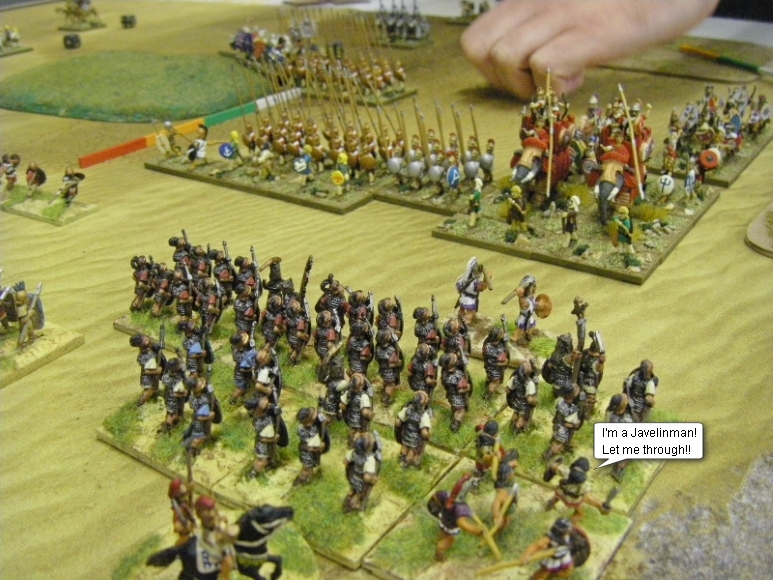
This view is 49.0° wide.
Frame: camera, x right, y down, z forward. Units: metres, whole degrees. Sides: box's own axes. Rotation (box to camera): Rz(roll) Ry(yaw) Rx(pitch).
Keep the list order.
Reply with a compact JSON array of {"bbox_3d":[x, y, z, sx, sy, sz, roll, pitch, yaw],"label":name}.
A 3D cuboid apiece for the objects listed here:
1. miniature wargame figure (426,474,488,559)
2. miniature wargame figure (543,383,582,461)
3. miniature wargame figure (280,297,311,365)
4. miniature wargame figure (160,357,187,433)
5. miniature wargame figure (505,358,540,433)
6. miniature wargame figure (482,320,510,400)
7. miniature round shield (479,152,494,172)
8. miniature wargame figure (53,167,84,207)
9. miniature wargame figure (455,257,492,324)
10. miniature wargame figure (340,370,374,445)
[{"bbox_3d":[0.013,0.044,0.164,0.012,0.017,0.009,12,31,26],"label":"miniature wargame figure"},{"bbox_3d":[0.040,0.030,0.193,0.009,0.019,0.008,20,34,37],"label":"miniature wargame figure"},{"bbox_3d":[-0.025,0.011,0.234,0.008,0.018,0.008,13,30,26],"label":"miniature wargame figure"},{"bbox_3d":[-0.051,0.026,0.206,0.006,0.019,0.006,22,35,39],"label":"miniature wargame figure"},{"bbox_3d":[0.032,0.025,0.201,0.007,0.019,0.006,14,31,30],"label":"miniature wargame figure"},{"bbox_3d":[0.028,0.017,0.215,0.008,0.021,0.008,17,32,32],"label":"miniature wargame figure"},{"bbox_3d":[0.043,-0.054,0.363,0.007,0.007,0.002,17,32,33],"label":"miniature round shield"},{"bbox_3d":[-0.133,-0.044,0.356,0.009,0.015,0.009,12,30,27],"label":"miniature wargame figure"},{"bbox_3d":[0.026,0.000,0.250,0.009,0.020,0.007,13,30,28],"label":"miniature wargame figure"},{"bbox_3d":[-0.007,0.027,0.197,0.008,0.018,0.008,16,33,32],"label":"miniature wargame figure"}]

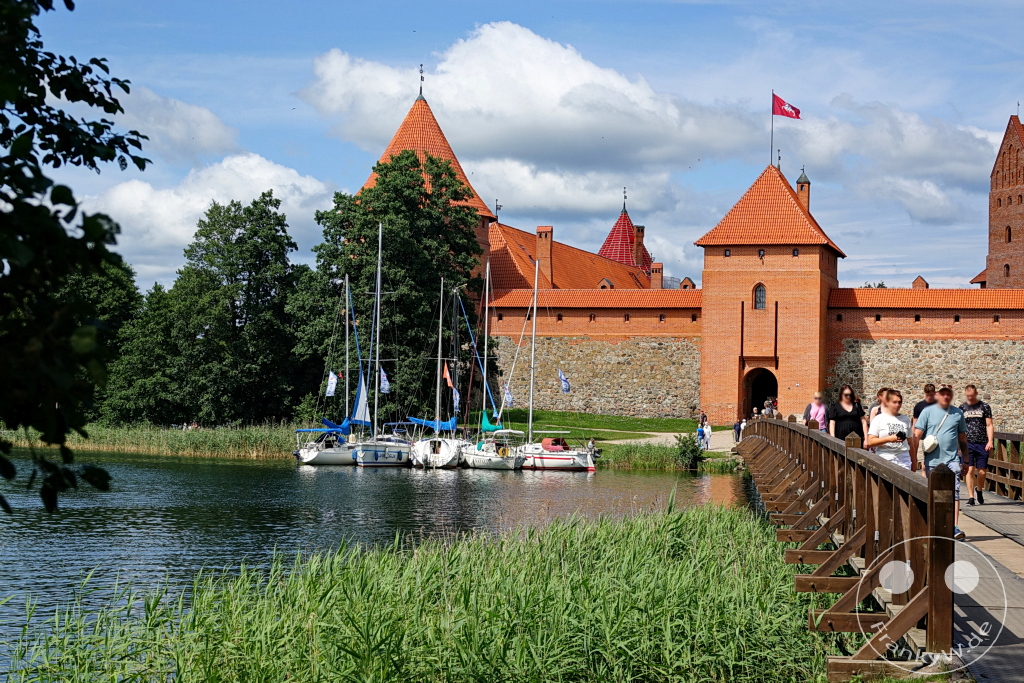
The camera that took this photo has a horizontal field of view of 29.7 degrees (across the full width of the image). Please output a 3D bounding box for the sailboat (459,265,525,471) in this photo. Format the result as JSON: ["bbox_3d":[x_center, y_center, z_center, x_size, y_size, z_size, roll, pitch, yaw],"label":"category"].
[{"bbox_3d":[-1.046,1.211,106.500,2.650,11.400,7.700,2,-2,-22],"label":"sailboat"}]

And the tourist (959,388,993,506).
[{"bbox_3d":[6.858,1.532,28.500,0.520,1.790,0.500,1,-2,9],"label":"tourist"}]

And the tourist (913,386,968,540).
[{"bbox_3d":[5.061,1.418,22.900,0.640,1.810,0.550,1,-1,6],"label":"tourist"}]

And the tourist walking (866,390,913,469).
[{"bbox_3d":[4.521,1.439,23.200,0.570,1.710,0.470,1,-2,0],"label":"tourist walking"}]

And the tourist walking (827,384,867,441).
[{"bbox_3d":[5.203,1.535,30.000,0.590,1.720,0.420,1,-1,7],"label":"tourist walking"}]

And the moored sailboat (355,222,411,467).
[{"bbox_3d":[-7.207,0.112,108.500,3.100,13.600,9.300,1,-2,10],"label":"moored sailboat"}]

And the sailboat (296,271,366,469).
[{"bbox_3d":[-9.697,1.573,107.500,2.600,10.700,7.500,0,-2,27],"label":"sailboat"}]

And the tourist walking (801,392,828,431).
[{"bbox_3d":[6.177,1.875,39.500,0.530,1.660,0.420,1,-1,7],"label":"tourist walking"}]

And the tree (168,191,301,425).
[{"bbox_3d":[-19.080,-2.082,133.000,9.100,16.600,9.000,1,-1,0],"label":"tree"}]

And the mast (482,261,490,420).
[{"bbox_3d":[-1.439,0.066,110.000,0.200,9.400,0.200,1,-1,0],"label":"mast"}]

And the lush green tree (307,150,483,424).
[{"bbox_3d":[-8.018,-3.534,132.000,12.000,19.000,11.500,1,-1,0],"label":"lush green tree"}]

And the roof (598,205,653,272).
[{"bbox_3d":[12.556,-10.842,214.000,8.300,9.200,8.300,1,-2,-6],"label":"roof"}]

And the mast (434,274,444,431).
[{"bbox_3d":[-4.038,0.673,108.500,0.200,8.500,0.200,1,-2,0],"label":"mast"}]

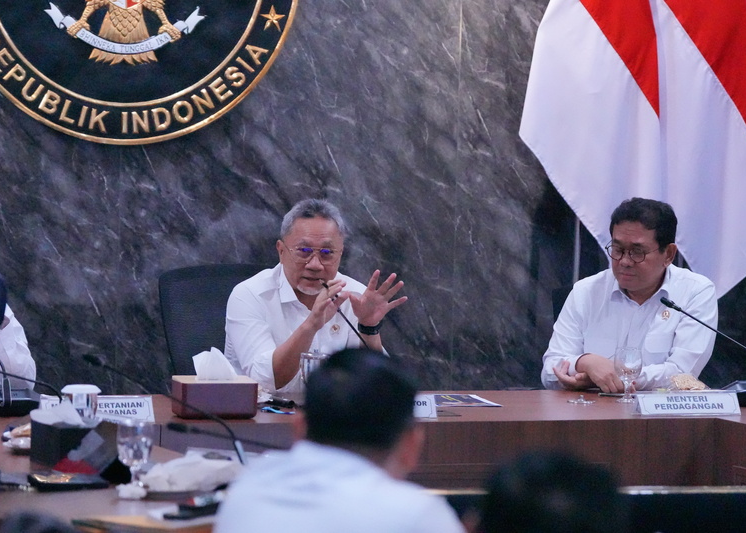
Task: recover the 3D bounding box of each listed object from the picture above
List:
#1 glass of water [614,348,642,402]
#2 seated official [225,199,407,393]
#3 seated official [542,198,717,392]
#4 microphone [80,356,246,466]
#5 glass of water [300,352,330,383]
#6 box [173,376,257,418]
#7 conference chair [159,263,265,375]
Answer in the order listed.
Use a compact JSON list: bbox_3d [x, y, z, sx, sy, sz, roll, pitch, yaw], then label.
[{"bbox_3d":[0.652,0.273,10.229,0.071,0.143,0.071,1,5,0],"label":"glass of water"},{"bbox_3d":[-0.191,0.428,10.460,0.540,1.250,0.820,0,5,-14],"label":"seated official"},{"bbox_3d":[0.689,0.424,10.759,0.520,1.250,0.800,2,5,3],"label":"seated official"},{"bbox_3d":[-0.399,0.328,8.540,0.430,0.280,0.120,-1,6,-25],"label":"microphone"},{"bbox_3d":[-0.143,0.280,10.023,0.075,0.125,0.075,1,5,0],"label":"glass of water"},{"bbox_3d":[-0.383,0.317,9.751,0.192,0.087,0.140,0,5,-12],"label":"box"},{"bbox_3d":[-0.268,0.514,10.709,0.620,1.030,0.640,0,5,-16],"label":"conference chair"}]

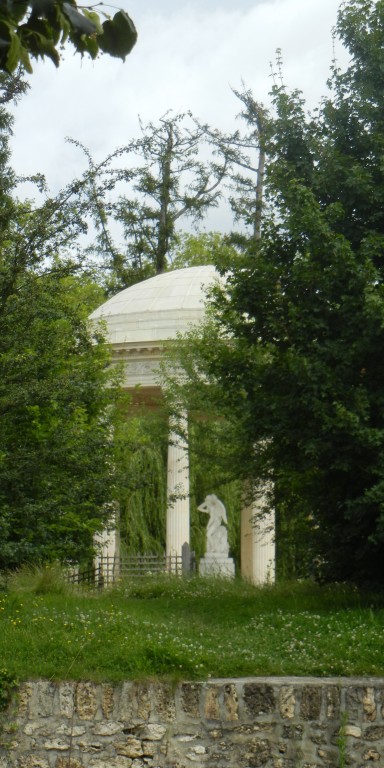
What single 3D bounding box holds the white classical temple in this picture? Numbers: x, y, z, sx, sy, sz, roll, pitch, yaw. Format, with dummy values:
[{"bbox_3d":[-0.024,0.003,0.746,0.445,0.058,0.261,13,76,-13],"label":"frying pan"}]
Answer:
[{"bbox_3d":[0.644,1.110,62.000,7.200,8.750,7.200,0,-3,0],"label":"white classical temple"}]

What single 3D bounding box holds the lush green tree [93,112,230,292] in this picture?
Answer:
[{"bbox_3d":[-1.043,-1.608,80.000,5.600,16.000,5.600,0,-3,0],"label":"lush green tree"}]

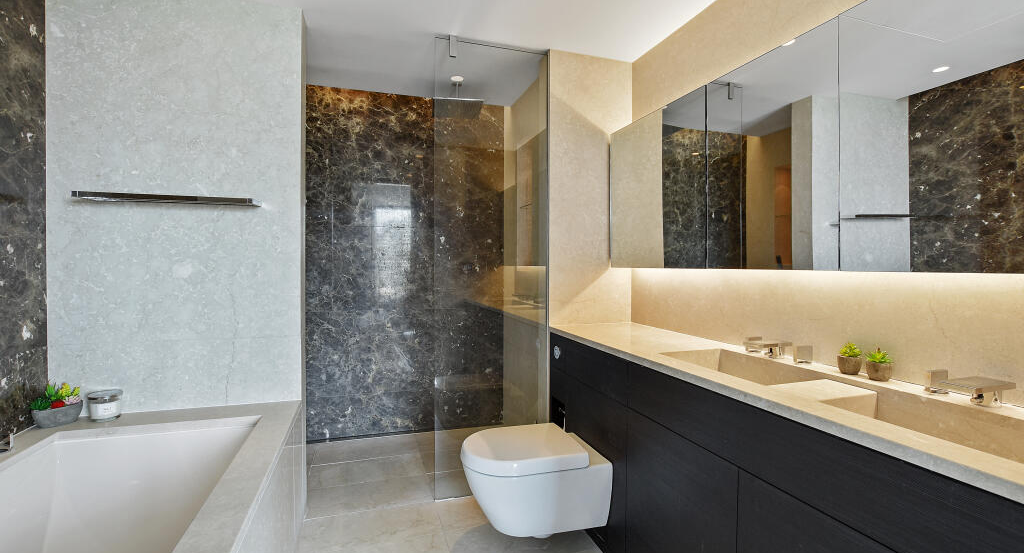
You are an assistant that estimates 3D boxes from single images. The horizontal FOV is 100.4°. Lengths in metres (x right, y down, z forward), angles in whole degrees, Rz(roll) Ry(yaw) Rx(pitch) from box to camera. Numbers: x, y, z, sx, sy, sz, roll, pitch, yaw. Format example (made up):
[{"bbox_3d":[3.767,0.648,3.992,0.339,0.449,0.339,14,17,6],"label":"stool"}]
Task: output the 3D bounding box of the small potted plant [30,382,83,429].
[{"bbox_3d":[-1.713,0.484,1.608,0.140,0.156,0.076,-1,2,-45],"label":"small potted plant"}]

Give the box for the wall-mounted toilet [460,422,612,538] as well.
[{"bbox_3d":[0.073,0.860,1.789,0.572,0.345,0.364,0,2,-19],"label":"wall-mounted toilet"}]

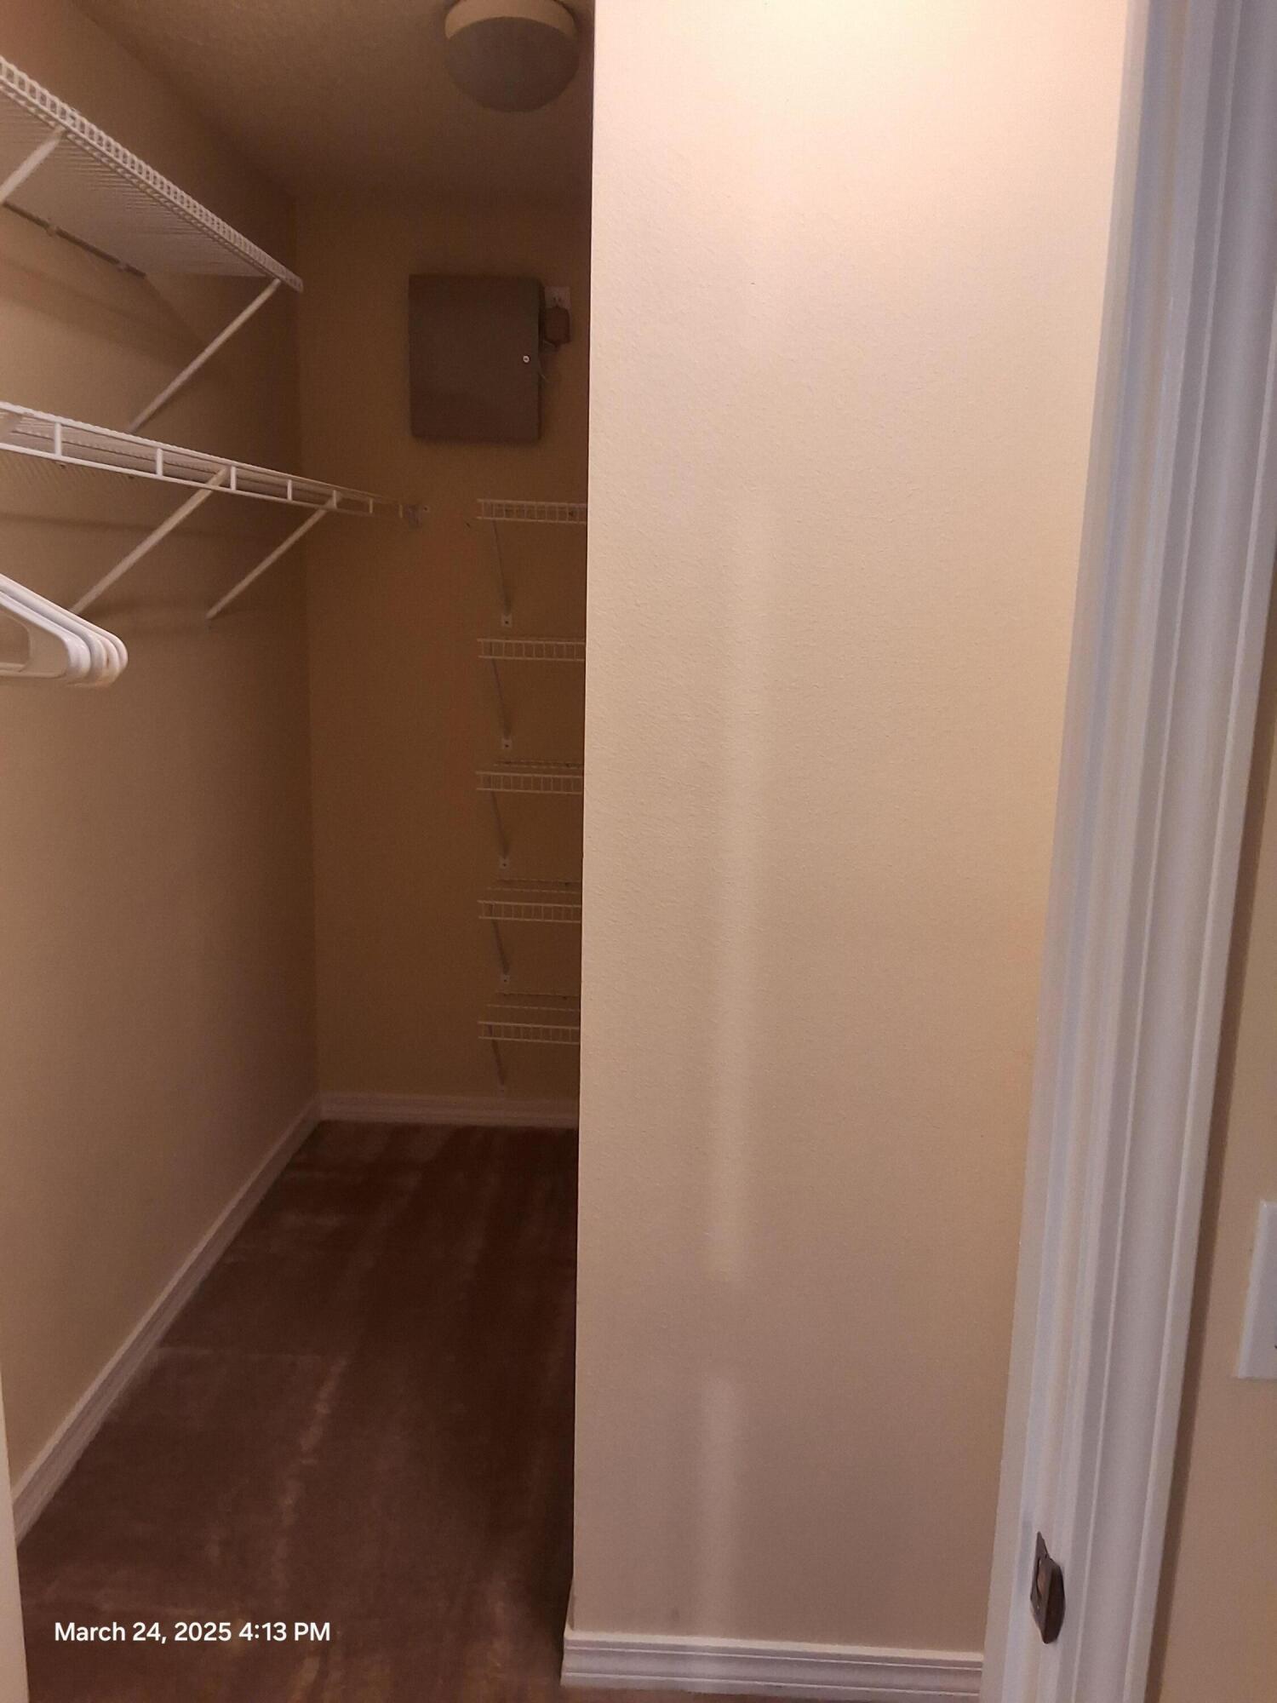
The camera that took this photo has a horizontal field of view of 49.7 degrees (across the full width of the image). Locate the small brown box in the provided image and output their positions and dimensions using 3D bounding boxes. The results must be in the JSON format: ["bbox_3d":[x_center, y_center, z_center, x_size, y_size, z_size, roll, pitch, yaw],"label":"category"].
[{"bbox_3d":[-0.405,-1.226,3.447,0.323,0.385,0.090,2,11,2],"label":"small brown box"}]

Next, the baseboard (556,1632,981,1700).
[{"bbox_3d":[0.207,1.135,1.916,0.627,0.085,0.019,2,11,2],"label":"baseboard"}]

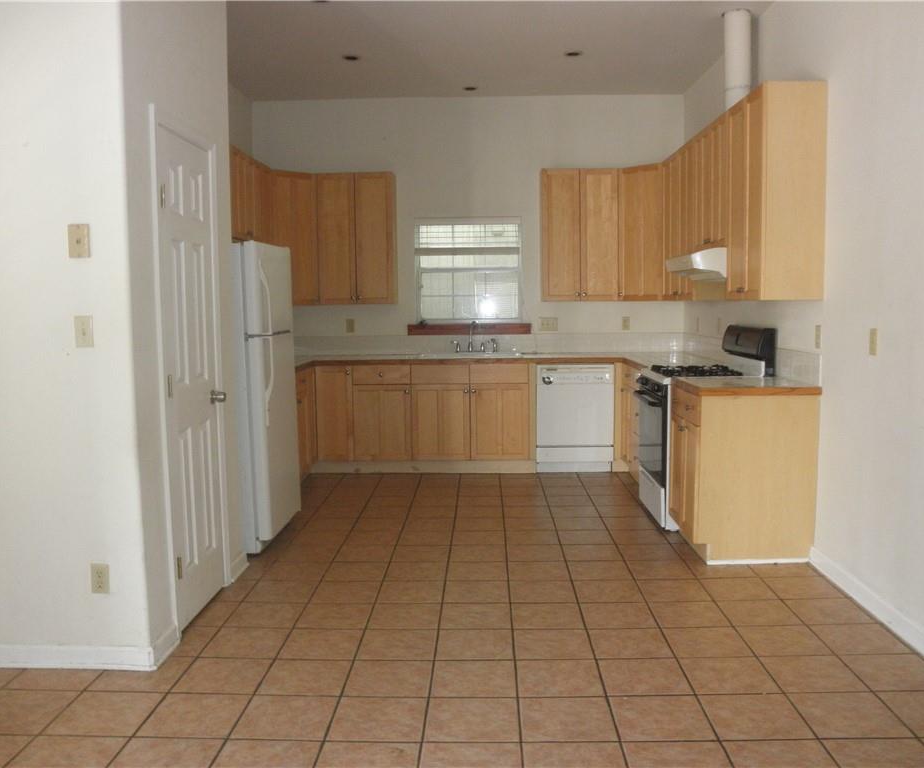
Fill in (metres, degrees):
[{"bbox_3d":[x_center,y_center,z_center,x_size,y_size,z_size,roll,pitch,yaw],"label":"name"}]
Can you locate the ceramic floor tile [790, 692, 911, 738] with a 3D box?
[{"bbox_3d":[1.251,1.074,2.681,0.299,0.010,0.299,-1,5,2],"label":"ceramic floor tile"}]

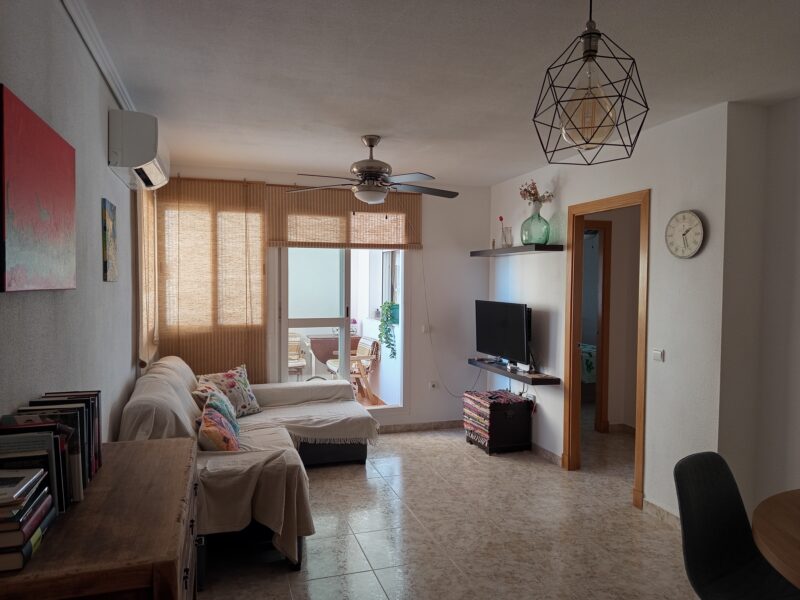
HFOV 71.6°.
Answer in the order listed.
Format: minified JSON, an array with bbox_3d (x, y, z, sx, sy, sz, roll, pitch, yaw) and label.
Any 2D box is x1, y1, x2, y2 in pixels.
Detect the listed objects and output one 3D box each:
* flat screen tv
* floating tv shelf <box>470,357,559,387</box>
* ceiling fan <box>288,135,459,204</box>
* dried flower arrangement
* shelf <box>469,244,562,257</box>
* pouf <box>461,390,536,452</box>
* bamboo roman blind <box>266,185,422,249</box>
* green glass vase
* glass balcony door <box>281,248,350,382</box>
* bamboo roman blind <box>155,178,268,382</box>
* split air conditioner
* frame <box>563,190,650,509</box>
[{"bbox_3d":[0.959,0.286,5.181,0.075,0.530,0.900,0,2,-20],"label":"flat screen tv"},{"bbox_3d":[1.012,0.653,5.127,0.265,0.050,1.220,0,2,-18],"label":"floating tv shelf"},{"bbox_3d":[-0.186,-0.892,3.833,1.280,0.460,1.280,0,2,-18],"label":"ceiling fan"},{"bbox_3d":[1.146,-0.908,4.686,0.250,0.240,0.280,0,2,-18],"label":"dried flower arrangement"},{"bbox_3d":[1.027,-0.444,5.078,0.265,0.047,1.220,0,2,-18],"label":"shelf"},{"bbox_3d":[0.904,1.113,5.133,0.450,0.460,0.530,0,2,-18],"label":"pouf"},{"bbox_3d":[-0.489,-0.776,5.254,1.510,0.550,0.060,0,2,-18],"label":"bamboo roman blind"},{"bbox_3d":[1.149,-0.643,4.696,0.245,0.390,0.245,0,2,-18],"label":"green glass vase"},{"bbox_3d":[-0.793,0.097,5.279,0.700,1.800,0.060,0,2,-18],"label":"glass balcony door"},{"bbox_3d":[-1.636,-0.136,4.908,0.930,1.870,0.050,0,2,-18],"label":"bamboo roman blind"},{"bbox_3d":[-1.468,-0.830,3.166,0.230,0.290,0.690,0,2,-18],"label":"split air conditioner"},{"bbox_3d":[1.534,0.319,4.106,0.125,2.120,0.920,0,2,-18],"label":"frame"}]

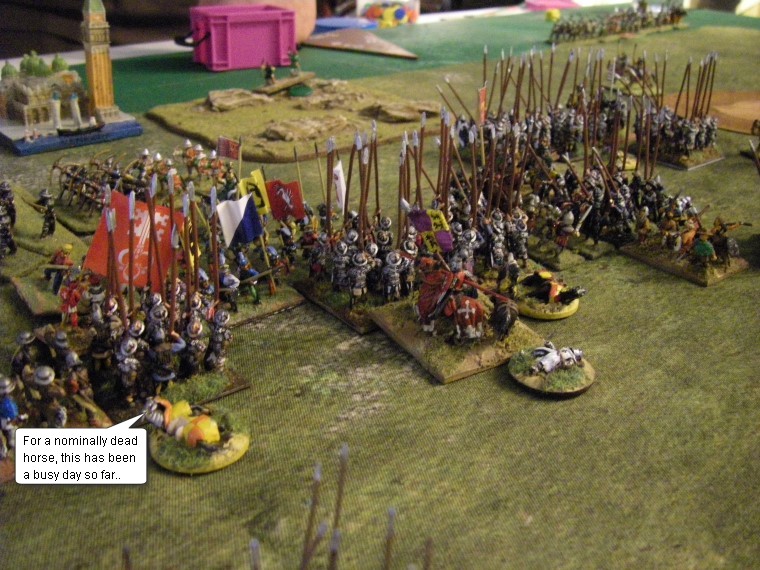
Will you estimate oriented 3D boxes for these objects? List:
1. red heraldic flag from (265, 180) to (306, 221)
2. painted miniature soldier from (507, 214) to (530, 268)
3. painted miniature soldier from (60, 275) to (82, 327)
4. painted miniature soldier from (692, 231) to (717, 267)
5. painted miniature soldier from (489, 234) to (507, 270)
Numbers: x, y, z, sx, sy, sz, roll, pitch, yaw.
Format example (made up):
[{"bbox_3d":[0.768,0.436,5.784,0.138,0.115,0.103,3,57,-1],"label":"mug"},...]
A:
[{"bbox_3d":[-0.035,-0.031,0.311,0.012,0.016,0.004,-9,27,-3],"label":"red heraldic flag"},{"bbox_3d":[0.051,-0.016,0.309,0.007,0.018,0.007,-14,33,-28],"label":"painted miniature soldier"},{"bbox_3d":[-0.103,0.005,0.277,0.009,0.018,0.007,-17,31,-31],"label":"painted miniature soldier"},{"bbox_3d":[0.125,-0.014,0.321,0.009,0.014,0.009,-18,31,-33],"label":"painted miniature soldier"},{"bbox_3d":[0.043,-0.014,0.307,0.006,0.016,0.006,-14,33,-28],"label":"painted miniature soldier"}]

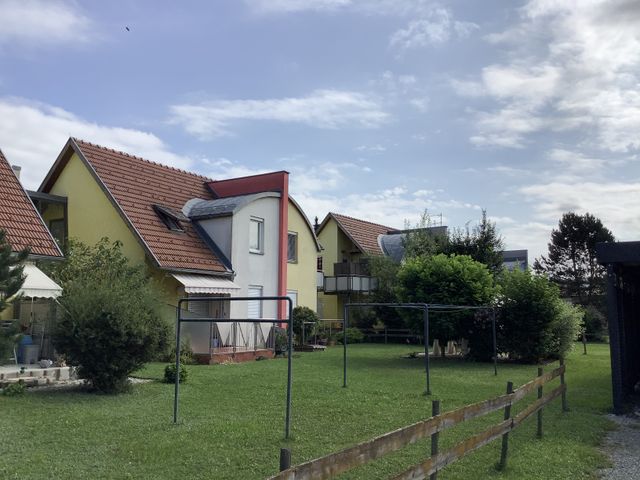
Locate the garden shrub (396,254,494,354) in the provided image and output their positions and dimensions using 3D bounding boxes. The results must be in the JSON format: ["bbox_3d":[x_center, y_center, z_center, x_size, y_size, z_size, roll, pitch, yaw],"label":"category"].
[{"bbox_3d":[4.827,2.485,21.864,3.730,3.880,3.700,-1,-8,12],"label":"garden shrub"}]

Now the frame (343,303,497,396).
[{"bbox_3d":[2.581,2.498,13.866,1.970,1.800,4.300,-5,-9,34],"label":"frame"}]

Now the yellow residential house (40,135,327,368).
[{"bbox_3d":[-6.192,0.730,25.829,10.900,8.300,11.300,-4,-9,30],"label":"yellow residential house"}]

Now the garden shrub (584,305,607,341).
[{"bbox_3d":[17.104,5.134,35.644,1.900,2.230,1.900,-3,-8,25],"label":"garden shrub"}]

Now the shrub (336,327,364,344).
[{"bbox_3d":[1.629,5.088,30.602,1.490,0.930,1.400,0,-7,3],"label":"shrub"}]

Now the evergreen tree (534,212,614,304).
[{"bbox_3d":[20.591,2.644,46.048,6.030,9.850,6.030,-3,-8,24],"label":"evergreen tree"}]

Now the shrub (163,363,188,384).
[{"bbox_3d":[-3.344,3.073,13.265,0.580,0.470,0.580,2,-8,-14],"label":"shrub"}]

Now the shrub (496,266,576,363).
[{"bbox_3d":[7.675,2.607,20.135,2.630,3.220,2.800,-3,-8,21],"label":"shrub"}]

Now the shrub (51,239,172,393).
[{"bbox_3d":[-4.544,1.573,12.499,2.500,3.240,2.600,3,-8,-20],"label":"shrub"}]

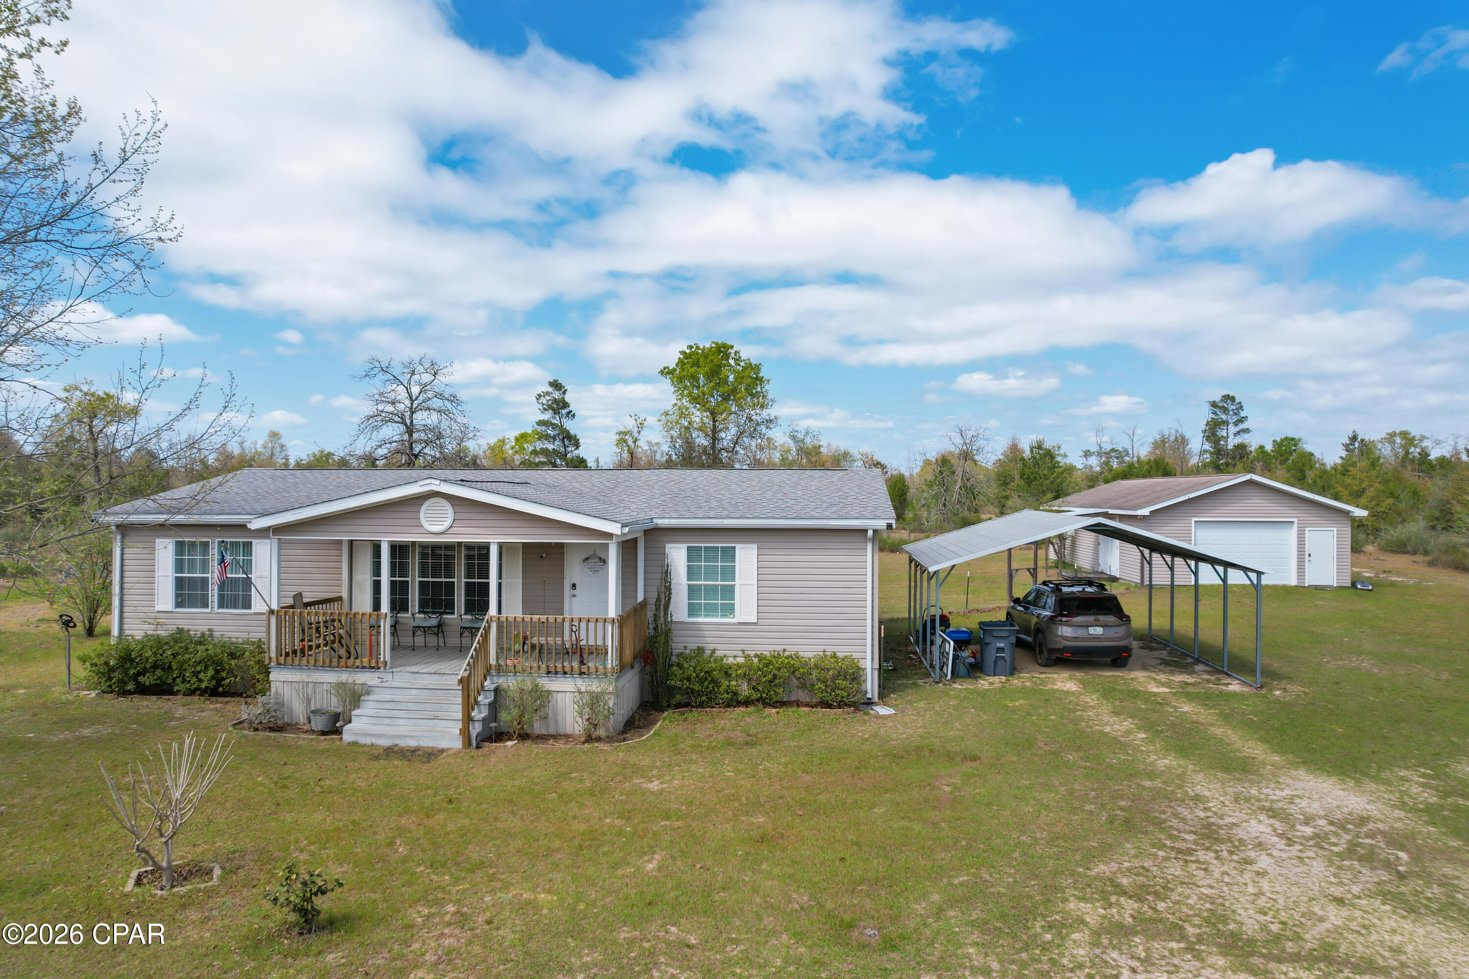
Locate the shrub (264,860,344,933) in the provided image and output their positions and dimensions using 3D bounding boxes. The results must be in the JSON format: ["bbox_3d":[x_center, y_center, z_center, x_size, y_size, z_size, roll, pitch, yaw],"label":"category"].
[{"bbox_3d":[-3.669,3.465,7.653,0.660,0.640,0.600,0,0,0],"label":"shrub"}]

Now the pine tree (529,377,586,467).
[{"bbox_3d":[-9.688,-1.172,48.999,3.257,9.686,3.095,0,0,0],"label":"pine tree"}]

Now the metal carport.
[{"bbox_3d":[7.204,2.136,20.012,6.246,3.201,5.766,0,0,5],"label":"metal carport"}]

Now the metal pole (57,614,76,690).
[{"bbox_3d":[-12.354,2.994,16.603,0.330,1.420,0.300,0,0,0],"label":"metal pole"}]

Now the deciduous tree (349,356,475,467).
[{"bbox_3d":[-16.476,-1.612,45.998,6.410,10.541,6.410,0,0,0],"label":"deciduous tree"}]

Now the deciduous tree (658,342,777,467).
[{"bbox_3d":[-0.914,-2.000,46.998,6.189,11.385,6.189,0,0,0],"label":"deciduous tree"}]

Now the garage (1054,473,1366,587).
[{"bbox_3d":[19.631,1.551,39.917,8.271,4.176,12.991,0,0,4],"label":"garage"}]

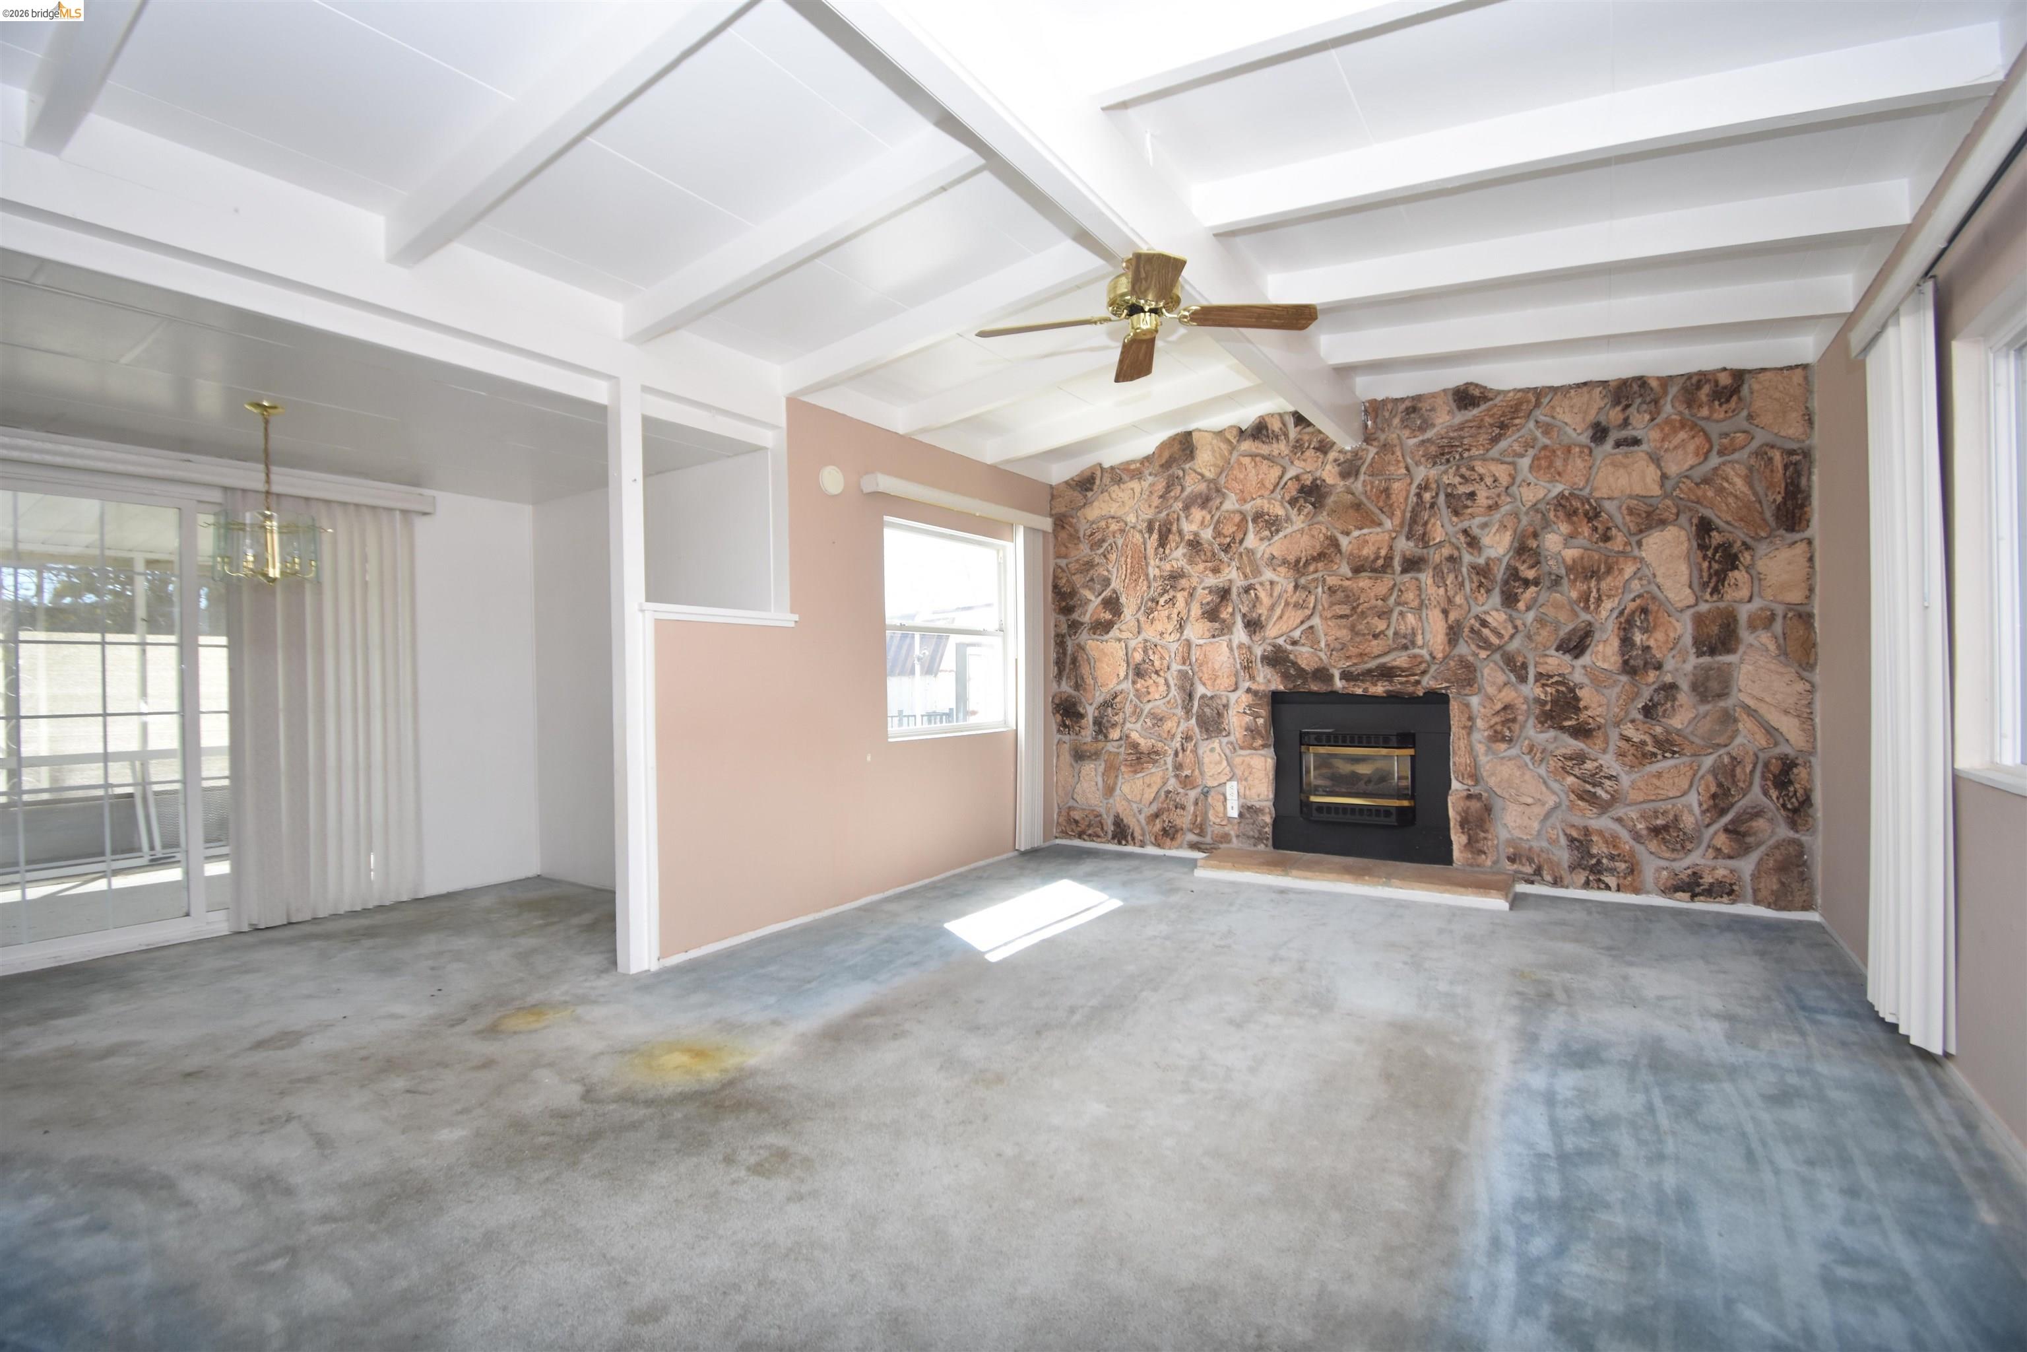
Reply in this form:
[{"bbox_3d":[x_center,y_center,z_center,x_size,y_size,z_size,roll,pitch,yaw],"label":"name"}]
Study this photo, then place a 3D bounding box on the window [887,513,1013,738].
[{"bbox_3d":[-0.374,-0.259,5.180,0.090,1.220,1.200,-1,0,35],"label":"window"}]

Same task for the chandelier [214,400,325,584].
[{"bbox_3d":[-2.928,-0.705,3.312,0.340,0.690,0.340,-1,0,35],"label":"chandelier"}]

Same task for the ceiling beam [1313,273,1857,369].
[{"bbox_3d":[2.406,-1.559,3.783,1.957,0.145,0.080,8,5,35],"label":"ceiling beam"}]

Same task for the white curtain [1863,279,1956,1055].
[{"bbox_3d":[2.663,-0.009,2.527,0.100,2.120,0.470,-1,0,35],"label":"white curtain"}]

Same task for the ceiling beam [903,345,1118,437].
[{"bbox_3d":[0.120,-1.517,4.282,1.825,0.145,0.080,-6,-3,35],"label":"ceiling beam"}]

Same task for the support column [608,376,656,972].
[{"bbox_3d":[-1.560,-0.011,3.455,0.105,2.417,0.095,-1,0,35],"label":"support column"}]

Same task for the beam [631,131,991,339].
[{"bbox_3d":[-0.794,-1.506,2.942,1.875,0.145,0.080,-6,-3,35],"label":"beam"}]

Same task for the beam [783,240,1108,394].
[{"bbox_3d":[-0.328,-1.513,3.602,1.875,0.145,0.080,-6,-3,35],"label":"beam"}]

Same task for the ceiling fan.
[{"bbox_3d":[0.444,-1.245,2.833,1.090,0.235,1.050,-1,0,5],"label":"ceiling fan"}]

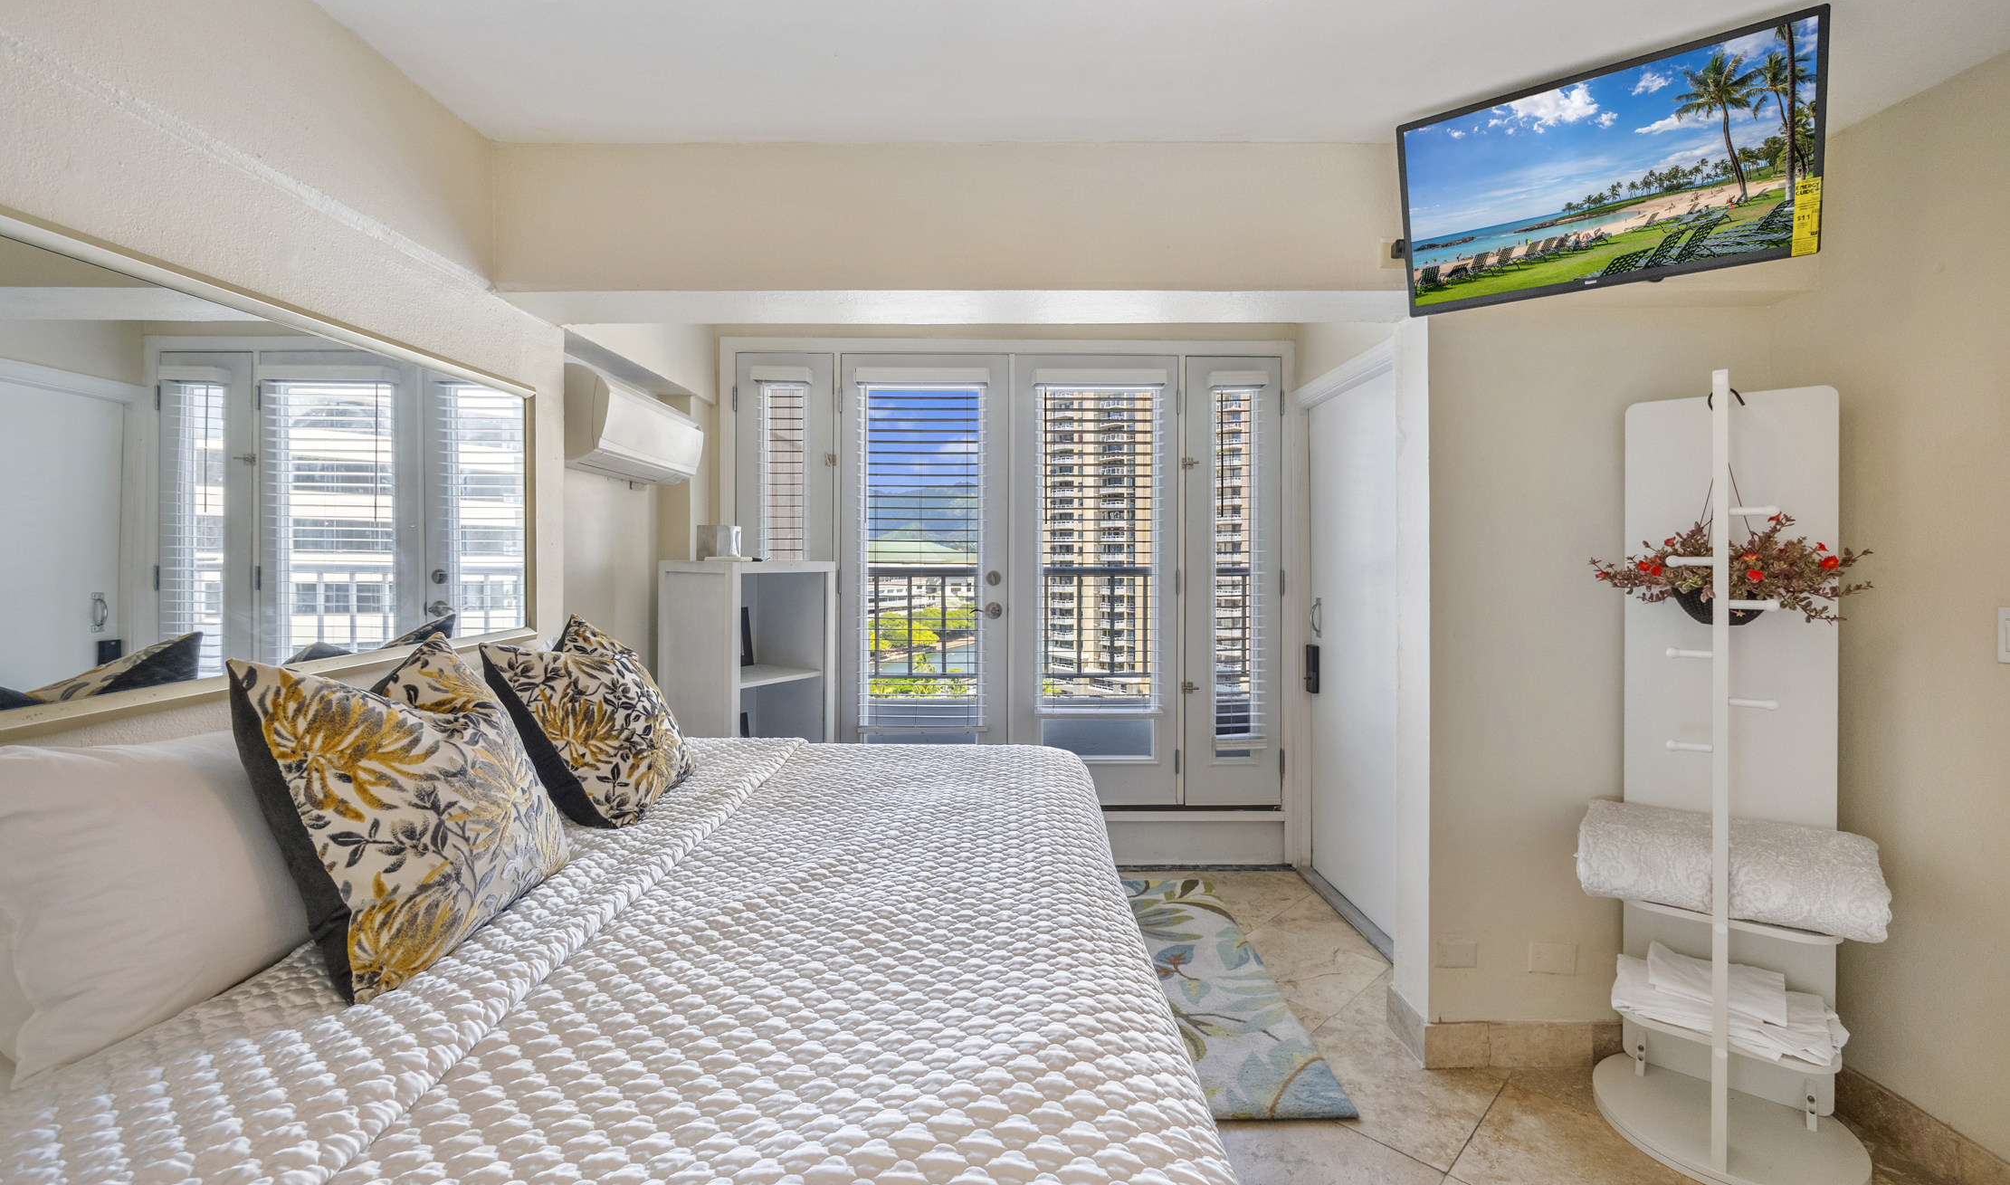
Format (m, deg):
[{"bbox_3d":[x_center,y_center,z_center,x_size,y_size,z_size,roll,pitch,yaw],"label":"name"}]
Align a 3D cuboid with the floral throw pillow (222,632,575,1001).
[{"bbox_3d":[-0.955,0.309,1.320,0.170,0.480,0.490,-24,2,-1],"label":"floral throw pillow"}]

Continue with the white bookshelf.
[{"bbox_3d":[-0.995,0.560,3.178,0.415,1.350,0.515,1,2,32],"label":"white bookshelf"}]

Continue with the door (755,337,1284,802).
[{"bbox_3d":[0.018,-0.050,3.660,2.460,2.050,0.080,0,2,-1],"label":"door"}]

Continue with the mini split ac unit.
[{"bbox_3d":[-1.345,-0.560,2.930,0.215,0.295,0.810,0,2,-1],"label":"mini split ac unit"}]

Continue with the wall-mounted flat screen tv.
[{"bbox_3d":[1.288,-0.896,1.792,0.730,0.435,0.070,-1,17,36],"label":"wall-mounted flat screen tv"}]

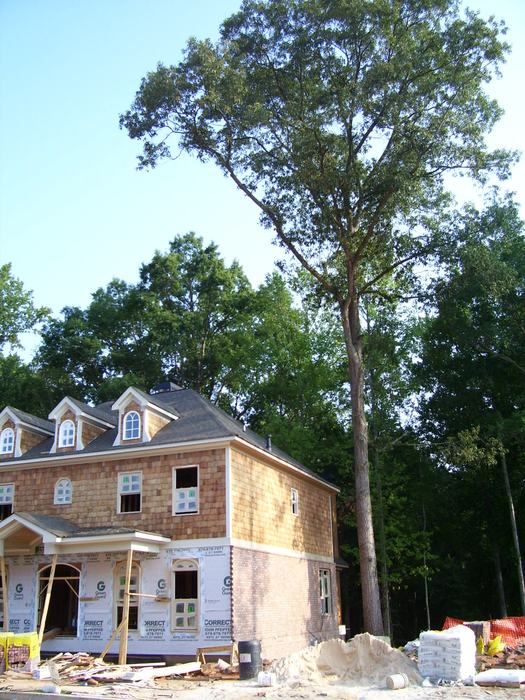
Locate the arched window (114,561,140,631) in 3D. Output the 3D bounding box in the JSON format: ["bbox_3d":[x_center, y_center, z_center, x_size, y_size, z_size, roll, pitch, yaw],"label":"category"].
[{"bbox_3d":[-4.261,7.802,21.783,0.900,2.104,0.130,-9,-22,20],"label":"arched window"}]

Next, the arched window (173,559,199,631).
[{"bbox_3d":[-2.338,7.528,21.069,0.900,2.086,0.130,-9,-22,20],"label":"arched window"}]

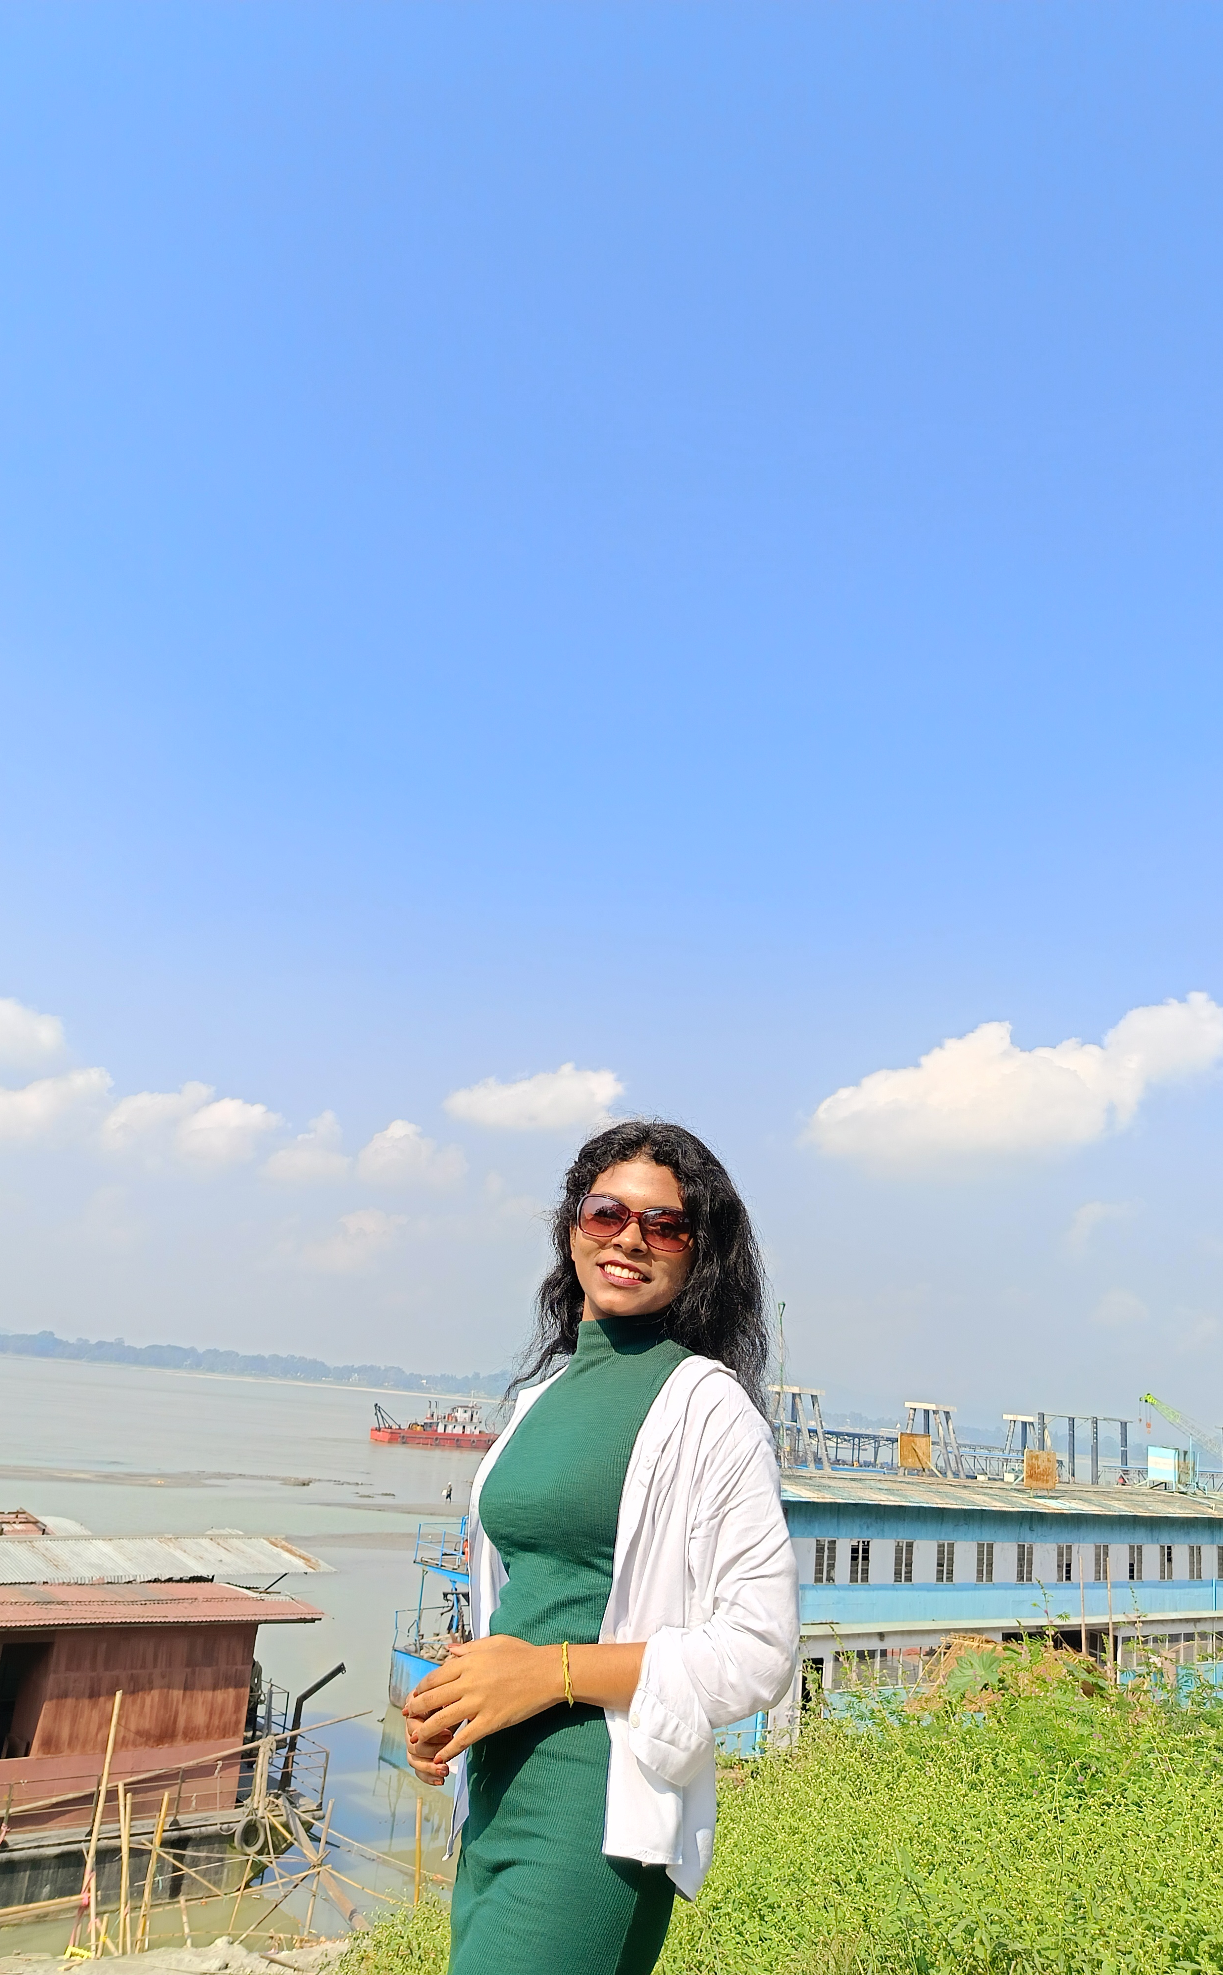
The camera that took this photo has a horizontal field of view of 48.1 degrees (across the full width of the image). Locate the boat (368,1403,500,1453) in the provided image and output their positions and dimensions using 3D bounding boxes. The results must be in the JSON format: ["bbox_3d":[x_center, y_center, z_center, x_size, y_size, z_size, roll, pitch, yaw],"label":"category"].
[{"bbox_3d":[-27.525,72.041,226.541,21.000,7.200,7.000,14,-19,-26],"label":"boat"}]

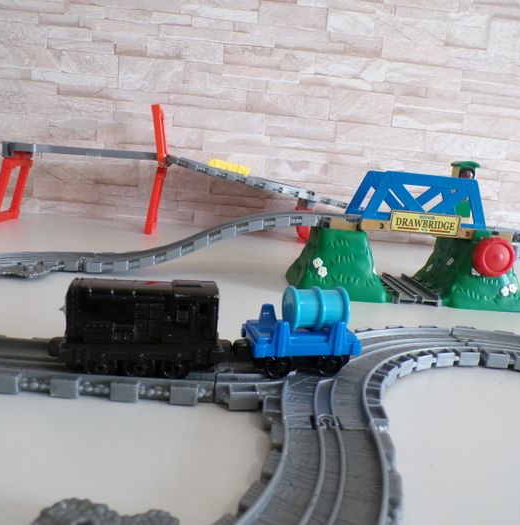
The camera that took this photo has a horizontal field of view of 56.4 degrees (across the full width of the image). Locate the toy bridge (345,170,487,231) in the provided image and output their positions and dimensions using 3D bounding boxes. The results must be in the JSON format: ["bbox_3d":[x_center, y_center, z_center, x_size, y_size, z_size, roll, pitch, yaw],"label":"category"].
[{"bbox_3d":[0.130,-0.051,0.397,0.101,0.040,0.042,4,11,-6],"label":"toy bridge"}]

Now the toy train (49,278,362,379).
[{"bbox_3d":[-0.024,0.026,0.209,0.132,0.037,0.029,4,11,-3],"label":"toy train"}]

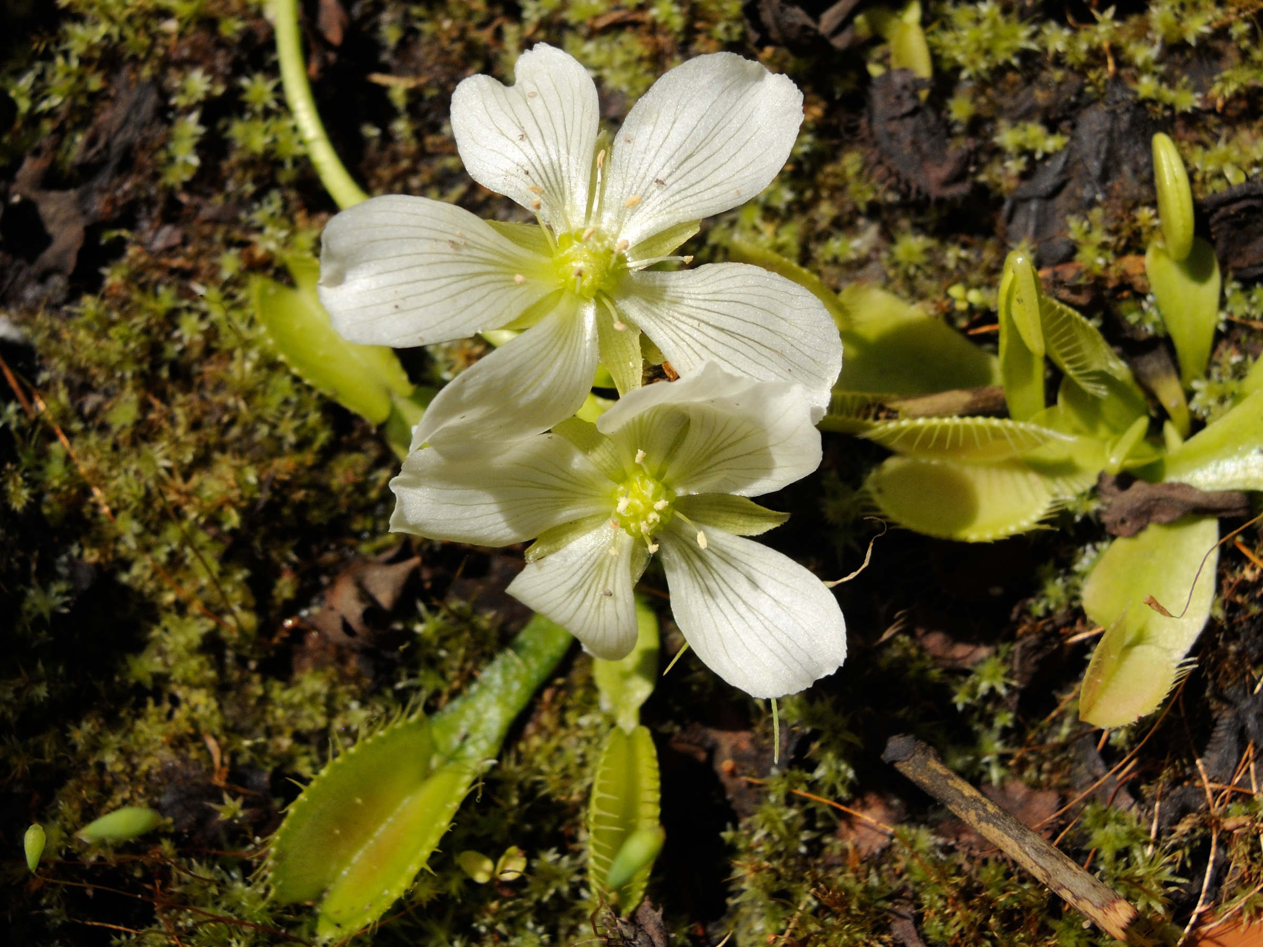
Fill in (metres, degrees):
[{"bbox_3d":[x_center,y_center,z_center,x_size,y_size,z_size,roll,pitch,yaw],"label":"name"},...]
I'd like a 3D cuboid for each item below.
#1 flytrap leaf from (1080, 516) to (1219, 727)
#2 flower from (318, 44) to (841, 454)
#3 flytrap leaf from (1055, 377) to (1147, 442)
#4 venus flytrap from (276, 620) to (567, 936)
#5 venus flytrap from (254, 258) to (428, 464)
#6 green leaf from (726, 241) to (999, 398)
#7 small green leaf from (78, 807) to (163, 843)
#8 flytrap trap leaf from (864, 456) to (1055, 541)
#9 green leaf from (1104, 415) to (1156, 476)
[{"bbox_3d":[0.040,0.012,0.080,0.010,0.005,0.017,16,70,6],"label":"flytrap leaf"},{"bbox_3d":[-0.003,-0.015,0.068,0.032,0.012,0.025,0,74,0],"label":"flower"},{"bbox_3d":[0.039,-0.006,0.086,0.007,0.003,0.005,35,73,12],"label":"flytrap leaf"},{"bbox_3d":[-0.016,0.021,0.076,0.009,0.006,0.028,40,75,14],"label":"venus flytrap"},{"bbox_3d":[-0.025,-0.010,0.089,0.010,0.006,0.020,-37,74,-13],"label":"venus flytrap"},{"bbox_3d":[0.020,-0.014,0.090,0.023,0.005,0.013,14,70,5],"label":"green leaf"},{"bbox_3d":[-0.037,0.026,0.075,0.006,0.002,0.002,-12,70,-4],"label":"small green leaf"},{"bbox_3d":[0.026,0.002,0.083,0.015,0.004,0.007,0,70,0],"label":"flytrap trap leaf"},{"bbox_3d":[0.040,-0.002,0.081,0.002,0.003,0.005,37,74,13],"label":"green leaf"}]

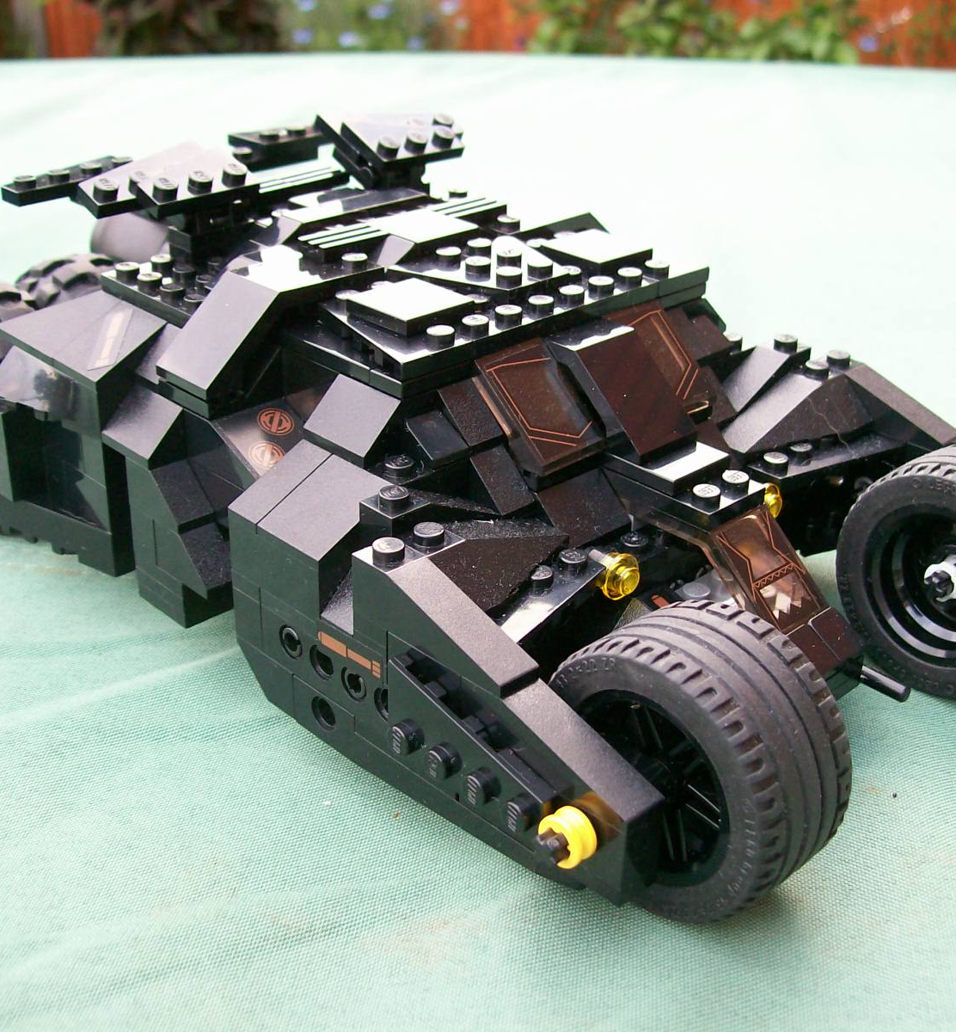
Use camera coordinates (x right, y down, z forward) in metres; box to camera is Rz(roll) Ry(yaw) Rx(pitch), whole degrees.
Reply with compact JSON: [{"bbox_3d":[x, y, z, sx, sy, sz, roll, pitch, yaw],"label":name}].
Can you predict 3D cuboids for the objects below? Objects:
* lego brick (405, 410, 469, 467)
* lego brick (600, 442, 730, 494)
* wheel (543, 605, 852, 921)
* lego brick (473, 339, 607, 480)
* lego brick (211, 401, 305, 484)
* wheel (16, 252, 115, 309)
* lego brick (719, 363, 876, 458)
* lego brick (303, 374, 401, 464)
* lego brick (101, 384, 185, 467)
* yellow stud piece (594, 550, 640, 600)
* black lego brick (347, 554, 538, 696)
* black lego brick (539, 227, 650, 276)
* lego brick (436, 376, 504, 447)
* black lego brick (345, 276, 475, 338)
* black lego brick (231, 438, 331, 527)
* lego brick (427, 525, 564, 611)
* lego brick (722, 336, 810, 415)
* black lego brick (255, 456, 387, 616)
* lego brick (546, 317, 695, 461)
[{"bbox_3d":[-0.007,-0.013,0.235,0.008,0.006,0.008,-23,36,-38],"label":"lego brick"},{"bbox_3d":[0.032,-0.010,0.252,0.016,0.003,0.016,-24,37,-39],"label":"lego brick"},{"bbox_3d":[0.031,0.036,0.211,0.022,0.043,0.043,-23,37,-39],"label":"wheel"},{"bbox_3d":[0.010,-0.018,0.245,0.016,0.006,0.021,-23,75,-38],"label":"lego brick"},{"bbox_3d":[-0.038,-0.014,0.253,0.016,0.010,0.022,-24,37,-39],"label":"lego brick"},{"bbox_3d":[-0.089,-0.033,0.335,0.026,0.056,0.056,-23,36,-38],"label":"wheel"},{"bbox_3d":[0.061,-0.019,0.274,0.031,0.010,0.016,-23,36,-38],"label":"lego brick"},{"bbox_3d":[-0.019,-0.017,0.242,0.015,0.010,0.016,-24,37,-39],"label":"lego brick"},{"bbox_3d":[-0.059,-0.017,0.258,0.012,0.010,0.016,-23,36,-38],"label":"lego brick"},{"bbox_3d":[0.023,0.010,0.237,0.008,0.008,0.005,-23,36,-38],"label":"yellow stud piece"},{"bbox_3d":[-0.005,0.014,0.211,0.008,0.010,0.032,-24,37,-39],"label":"black lego brick"},{"bbox_3d":[0.023,-0.051,0.278,0.016,0.003,0.016,-23,36,-38],"label":"black lego brick"},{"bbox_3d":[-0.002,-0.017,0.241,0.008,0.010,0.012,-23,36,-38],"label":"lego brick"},{"bbox_3d":[-0.012,-0.036,0.248,0.016,0.003,0.016,-23,36,-38],"label":"black lego brick"},{"bbox_3d":[-0.030,-0.006,0.241,0.023,0.010,0.008,-24,37,-39],"label":"black lego brick"},{"bbox_3d":[0.004,0.005,0.225,0.032,0.010,0.016,-23,36,-38],"label":"lego brick"},{"bbox_3d":[0.056,-0.028,0.283,0.024,0.011,0.008,-23,36,-38],"label":"lego brick"},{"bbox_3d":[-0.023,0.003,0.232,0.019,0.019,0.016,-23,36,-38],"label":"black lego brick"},{"bbox_3d":[0.025,-0.022,0.254,0.016,0.017,0.023,-24,37,-39],"label":"lego brick"}]

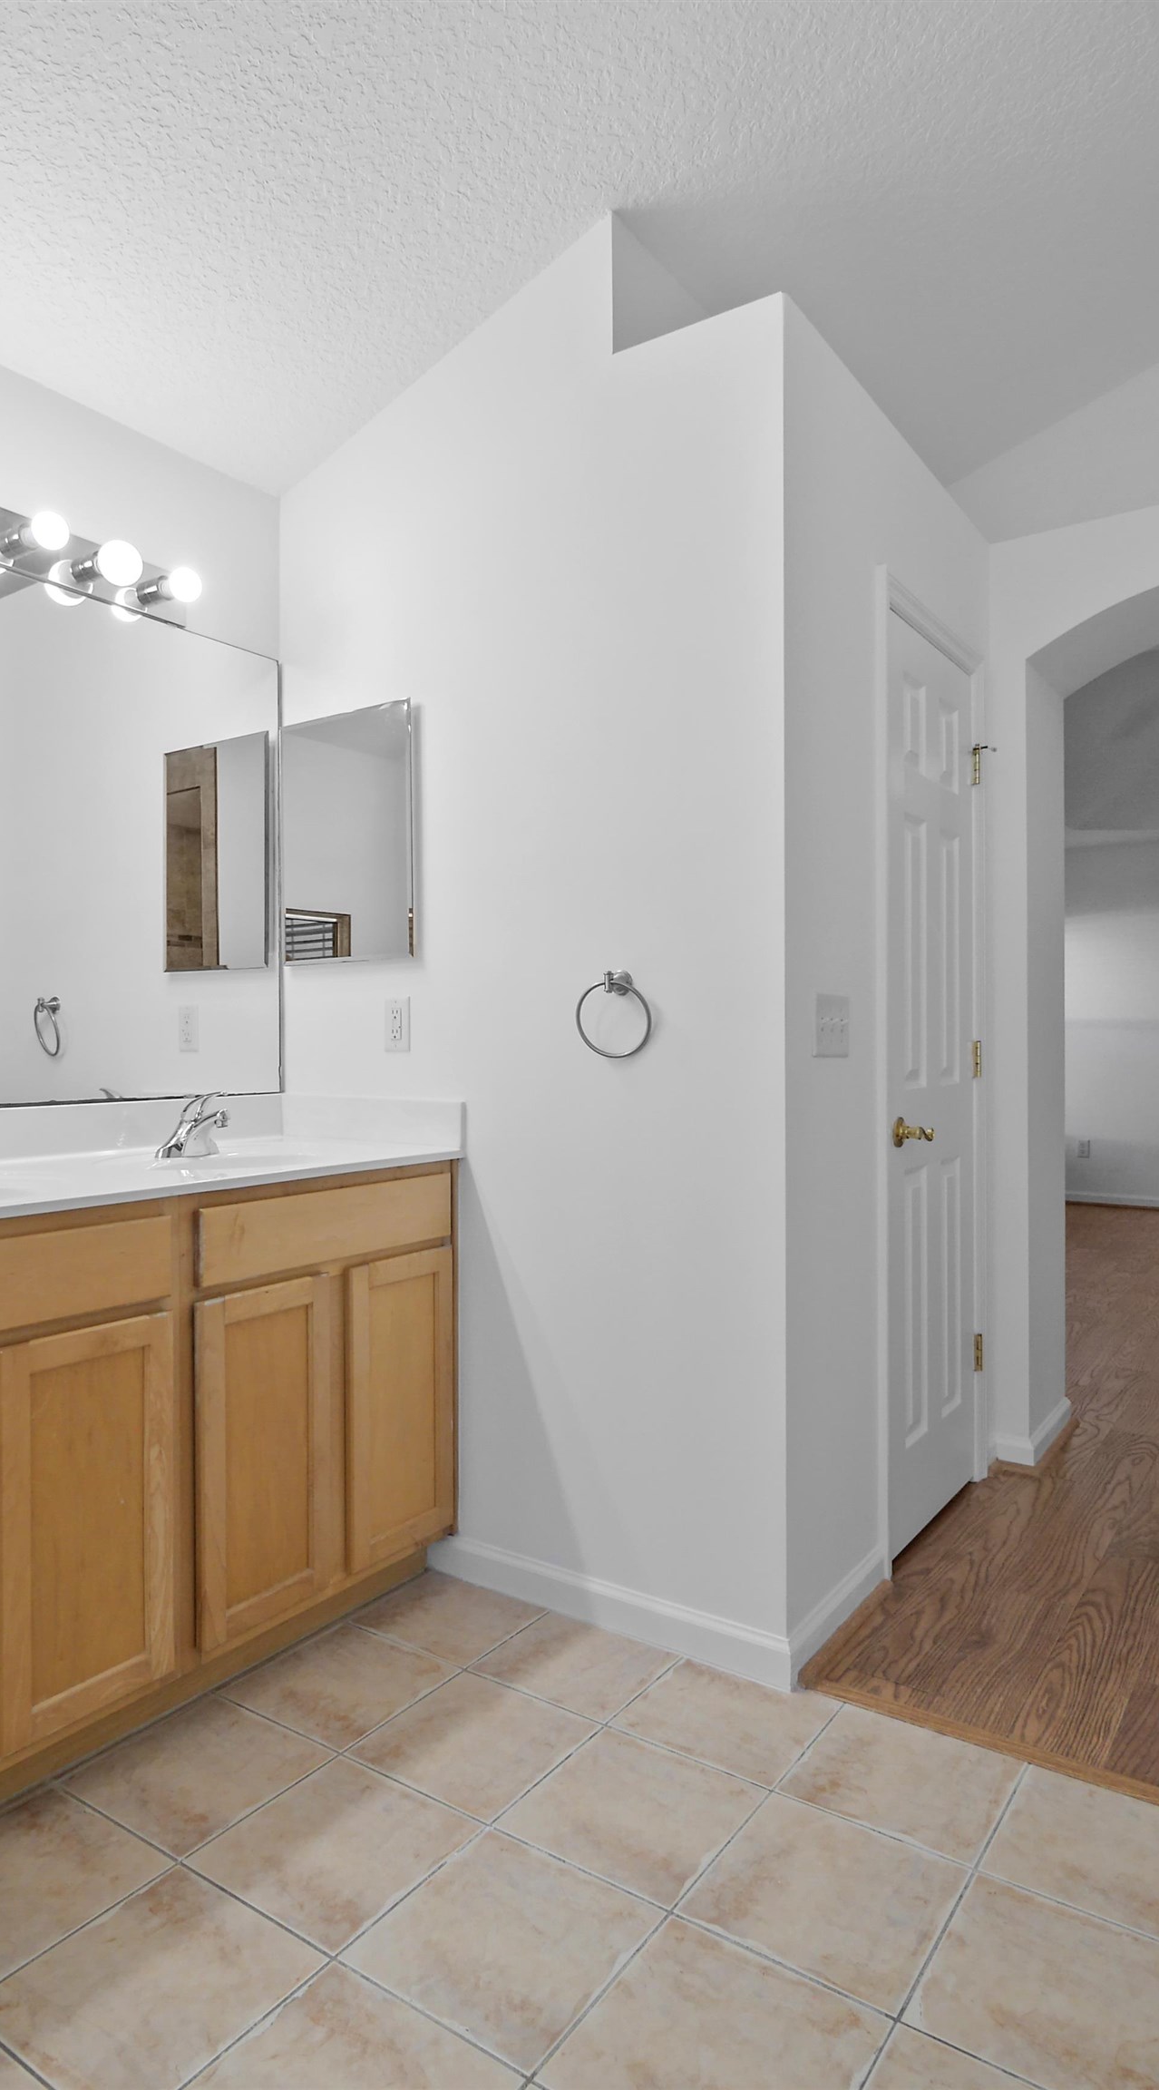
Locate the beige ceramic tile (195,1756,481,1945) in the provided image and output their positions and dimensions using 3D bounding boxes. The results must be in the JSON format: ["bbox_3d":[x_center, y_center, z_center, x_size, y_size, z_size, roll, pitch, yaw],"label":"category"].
[{"bbox_3d":[-0.346,1.150,1.616,0.300,0.010,0.300,0,0,35],"label":"beige ceramic tile"}]

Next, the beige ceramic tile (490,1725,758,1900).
[{"bbox_3d":[0.083,1.150,1.690,0.300,0.010,0.300,0,0,35],"label":"beige ceramic tile"}]

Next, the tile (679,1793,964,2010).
[{"bbox_3d":[0.336,1.150,1.525,0.300,0.010,0.300,0,0,35],"label":"tile"}]

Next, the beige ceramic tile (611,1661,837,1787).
[{"bbox_3d":[0.244,1.138,1.901,0.299,0.010,0.262,0,0,34],"label":"beige ceramic tile"}]

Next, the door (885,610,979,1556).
[{"bbox_3d":[0.806,0.088,2.625,0.037,2.030,0.600,0,0,35],"label":"door"}]

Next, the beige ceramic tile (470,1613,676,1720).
[{"bbox_3d":[-0.007,1.139,2.066,0.302,0.010,0.256,0,0,34],"label":"beige ceramic tile"}]

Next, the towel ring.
[{"bbox_3d":[0.075,-0.056,2.157,0.160,0.166,0.067,0,0,35],"label":"towel ring"}]

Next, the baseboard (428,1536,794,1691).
[{"bbox_3d":[0.027,1.089,2.212,0.844,0.092,0.015,0,0,34],"label":"baseboard"}]

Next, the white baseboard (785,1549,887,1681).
[{"bbox_3d":[0.493,1.087,2.161,0.015,0.092,0.460,0,0,34],"label":"white baseboard"}]

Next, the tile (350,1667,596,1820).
[{"bbox_3d":[-0.169,1.140,1.841,0.299,0.010,0.299,0,0,34],"label":"tile"}]

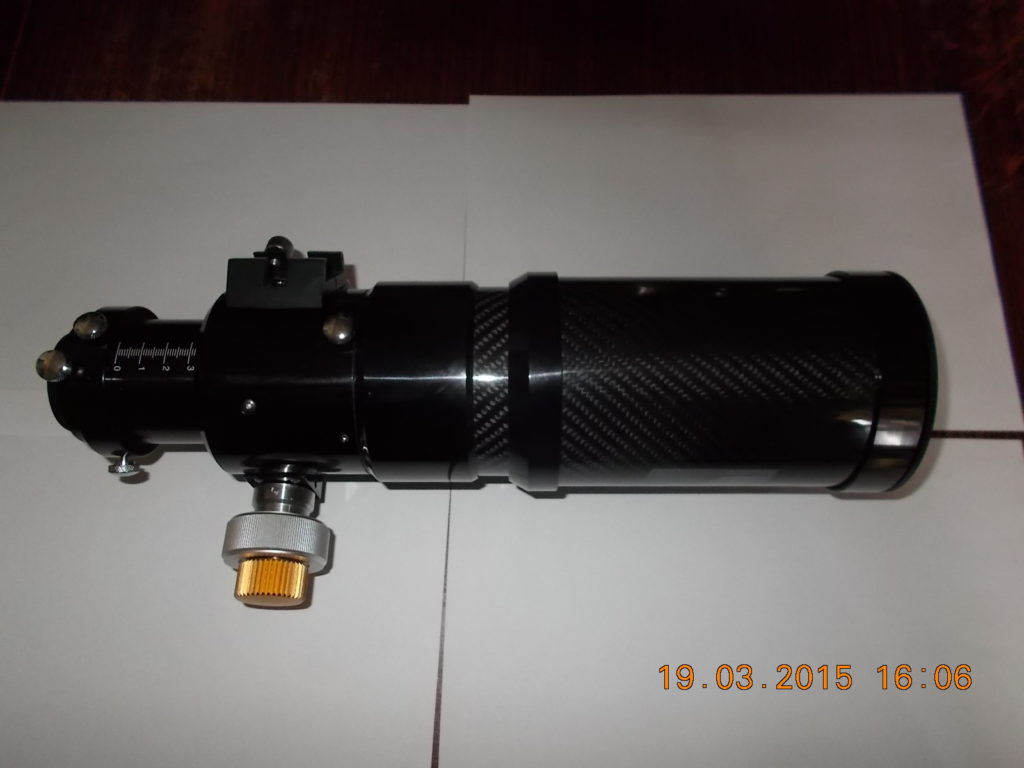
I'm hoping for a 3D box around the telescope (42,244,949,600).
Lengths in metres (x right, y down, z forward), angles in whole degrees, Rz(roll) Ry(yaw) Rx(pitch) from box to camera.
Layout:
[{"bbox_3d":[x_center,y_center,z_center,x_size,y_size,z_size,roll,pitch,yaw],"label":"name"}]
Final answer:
[{"bbox_3d":[-0.014,0.016,0.348,0.354,0.113,0.162,0,73,0],"label":"telescope"}]

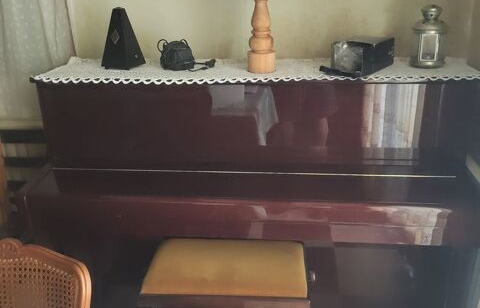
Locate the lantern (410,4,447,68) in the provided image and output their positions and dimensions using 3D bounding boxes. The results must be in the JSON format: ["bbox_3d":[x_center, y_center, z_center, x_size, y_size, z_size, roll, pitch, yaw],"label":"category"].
[{"bbox_3d":[0.669,-0.416,1.625,0.121,0.208,0.121,1,21,7],"label":"lantern"}]

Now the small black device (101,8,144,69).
[{"bbox_3d":[-0.446,-0.434,1.736,0.123,0.222,0.119,8,23,24],"label":"small black device"}]

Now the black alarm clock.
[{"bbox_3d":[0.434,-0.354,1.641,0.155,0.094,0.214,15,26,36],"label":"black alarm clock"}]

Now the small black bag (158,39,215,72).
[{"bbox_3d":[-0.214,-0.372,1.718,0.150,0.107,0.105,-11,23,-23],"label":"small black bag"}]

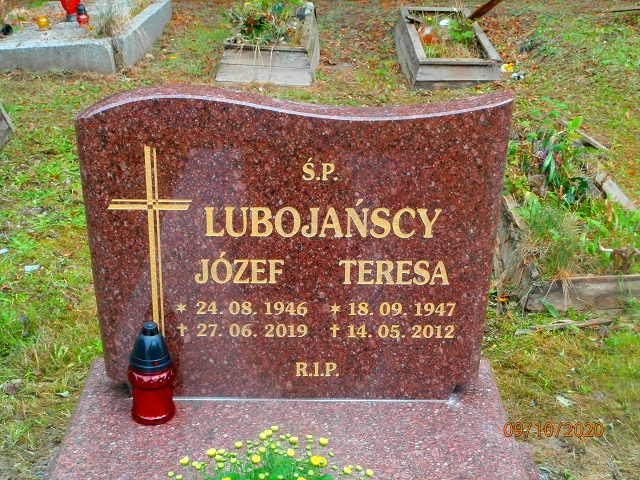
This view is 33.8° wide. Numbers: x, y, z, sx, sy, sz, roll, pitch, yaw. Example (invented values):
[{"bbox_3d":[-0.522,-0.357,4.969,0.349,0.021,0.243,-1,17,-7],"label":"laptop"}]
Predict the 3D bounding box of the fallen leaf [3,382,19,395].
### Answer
[{"bbox_3d":[-0.861,0.413,2.930,0.042,0.014,0.042,0,21,0],"label":"fallen leaf"}]

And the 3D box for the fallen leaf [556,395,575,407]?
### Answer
[{"bbox_3d":[0.682,0.448,2.930,0.052,0.010,0.026,16,25,35],"label":"fallen leaf"}]

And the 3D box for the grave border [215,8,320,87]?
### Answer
[{"bbox_3d":[-0.340,-1.480,7.903,0.650,0.215,1.720,1,23,2],"label":"grave border"}]

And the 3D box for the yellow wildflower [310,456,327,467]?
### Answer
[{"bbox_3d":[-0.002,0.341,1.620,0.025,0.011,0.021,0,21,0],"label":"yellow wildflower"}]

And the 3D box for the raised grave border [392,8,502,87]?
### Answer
[{"bbox_3d":[0.924,-1.460,7.839,0.585,0.200,1.800,1,23,0],"label":"raised grave border"}]

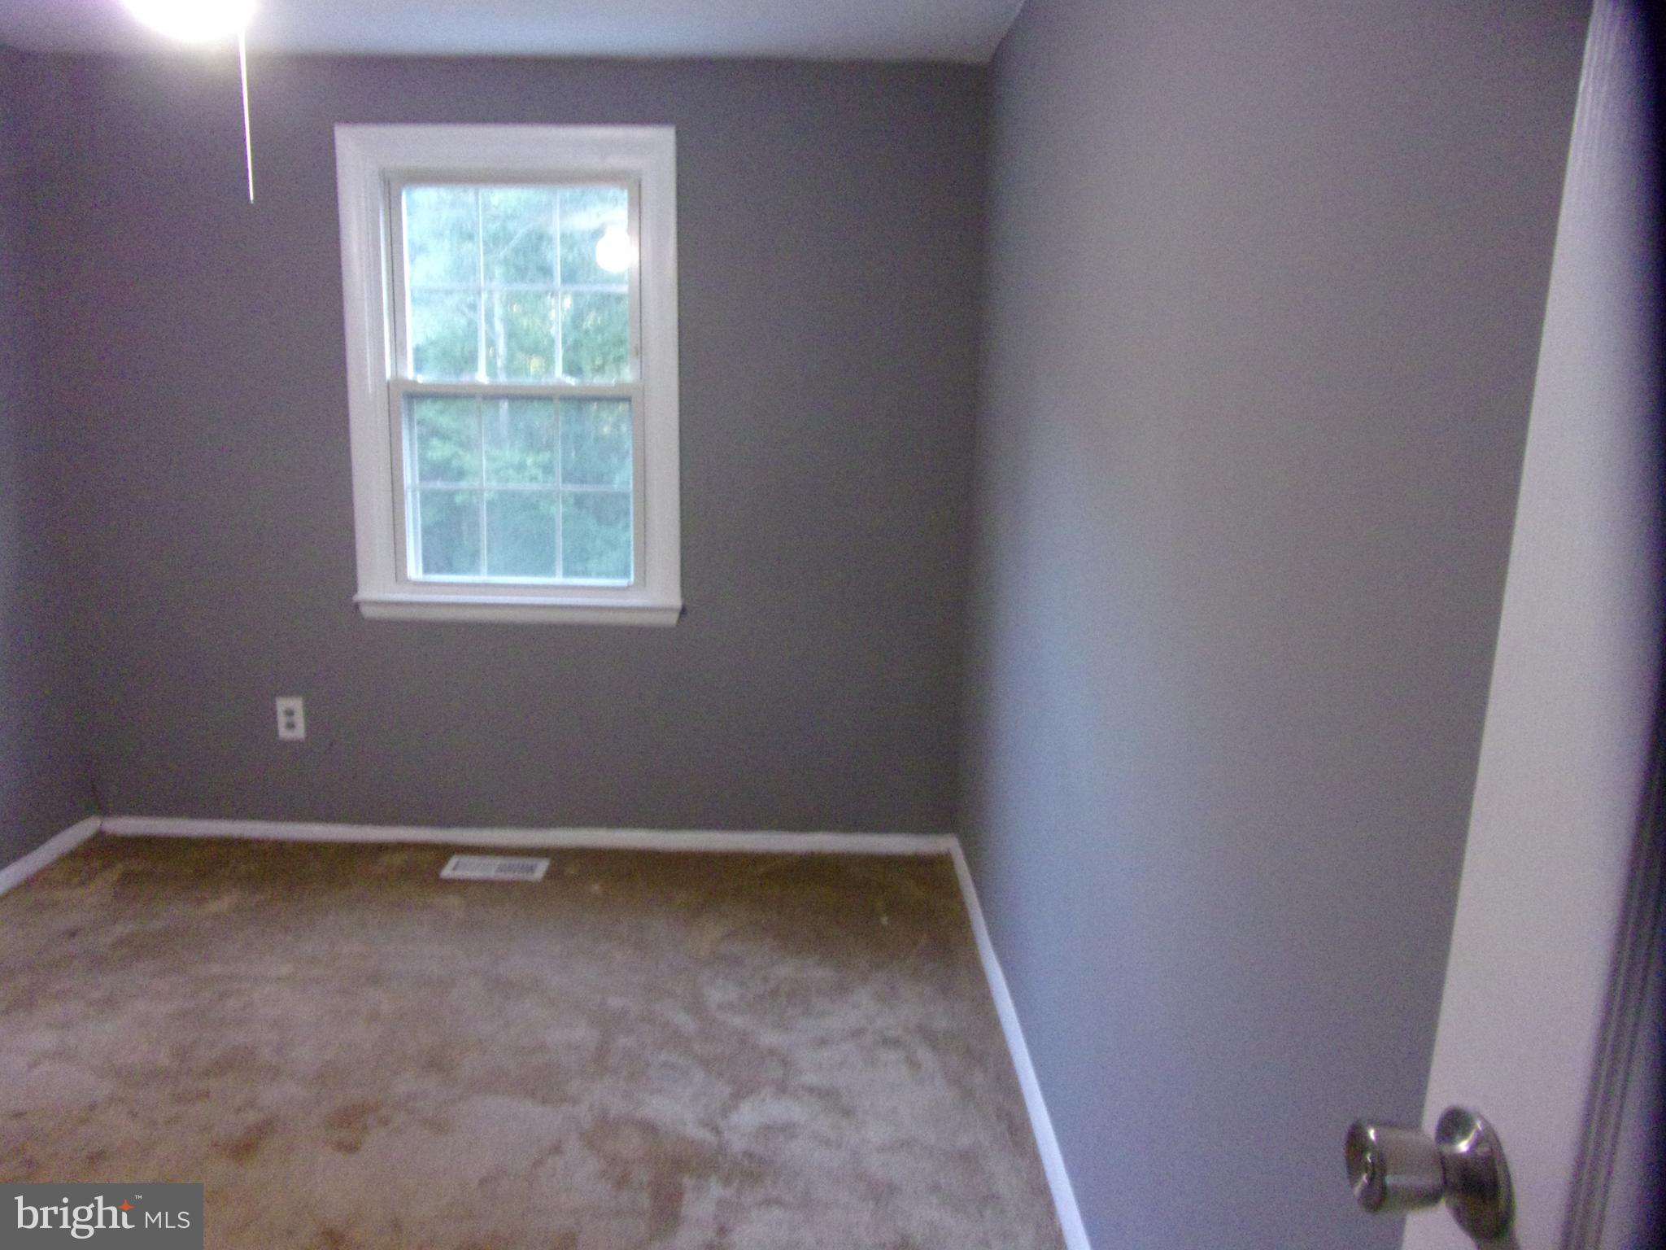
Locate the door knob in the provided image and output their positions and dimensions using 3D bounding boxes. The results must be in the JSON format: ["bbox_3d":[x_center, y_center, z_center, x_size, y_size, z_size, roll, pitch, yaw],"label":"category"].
[{"bbox_3d":[0.308,0.286,0.607,0.063,0.065,0.065,2,12,3],"label":"door knob"}]

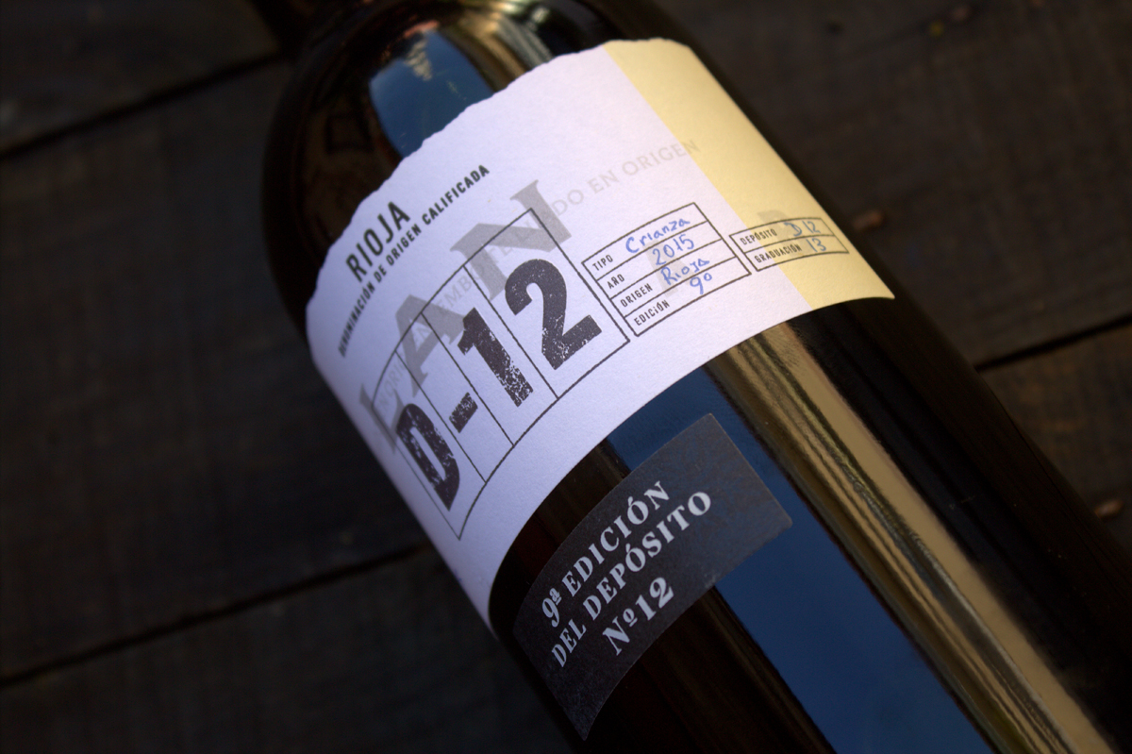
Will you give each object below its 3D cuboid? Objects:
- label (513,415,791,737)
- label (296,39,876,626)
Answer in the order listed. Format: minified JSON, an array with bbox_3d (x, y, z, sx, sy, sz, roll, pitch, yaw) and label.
[{"bbox_3d":[0.008,0.026,0.278,0.043,0.007,0.018,-49,62,26],"label":"label"},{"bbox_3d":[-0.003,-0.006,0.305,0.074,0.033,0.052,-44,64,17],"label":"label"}]

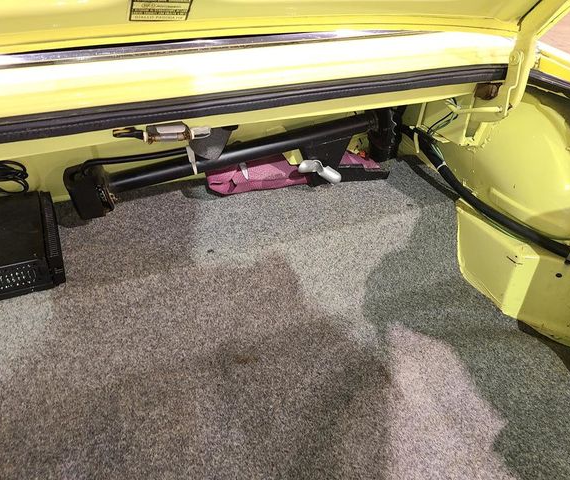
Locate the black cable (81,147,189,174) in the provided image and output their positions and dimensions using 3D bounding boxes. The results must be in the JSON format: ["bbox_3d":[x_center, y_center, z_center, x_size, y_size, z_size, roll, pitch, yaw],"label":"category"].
[{"bbox_3d":[-0.266,-0.142,0.860,0.188,0.026,0.030,-13,38,-19],"label":"black cable"}]

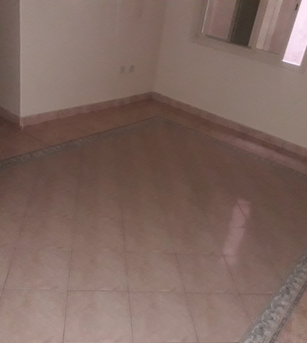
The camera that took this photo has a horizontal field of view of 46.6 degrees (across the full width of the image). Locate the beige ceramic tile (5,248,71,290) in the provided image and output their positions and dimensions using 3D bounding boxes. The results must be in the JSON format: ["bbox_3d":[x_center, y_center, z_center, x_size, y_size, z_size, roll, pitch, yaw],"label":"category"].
[{"bbox_3d":[-0.626,0.537,1.978,0.317,0.010,0.317,5,27,-11],"label":"beige ceramic tile"}]

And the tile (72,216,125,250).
[{"bbox_3d":[-0.355,0.411,2.318,0.317,0.010,0.317,5,27,-11],"label":"tile"}]

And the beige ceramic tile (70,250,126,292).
[{"bbox_3d":[-0.313,0.562,2.039,0.317,0.010,0.317,5,27,-11],"label":"beige ceramic tile"}]

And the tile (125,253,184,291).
[{"bbox_3d":[0.000,0.588,2.099,0.317,0.010,0.317,5,27,-11],"label":"tile"}]

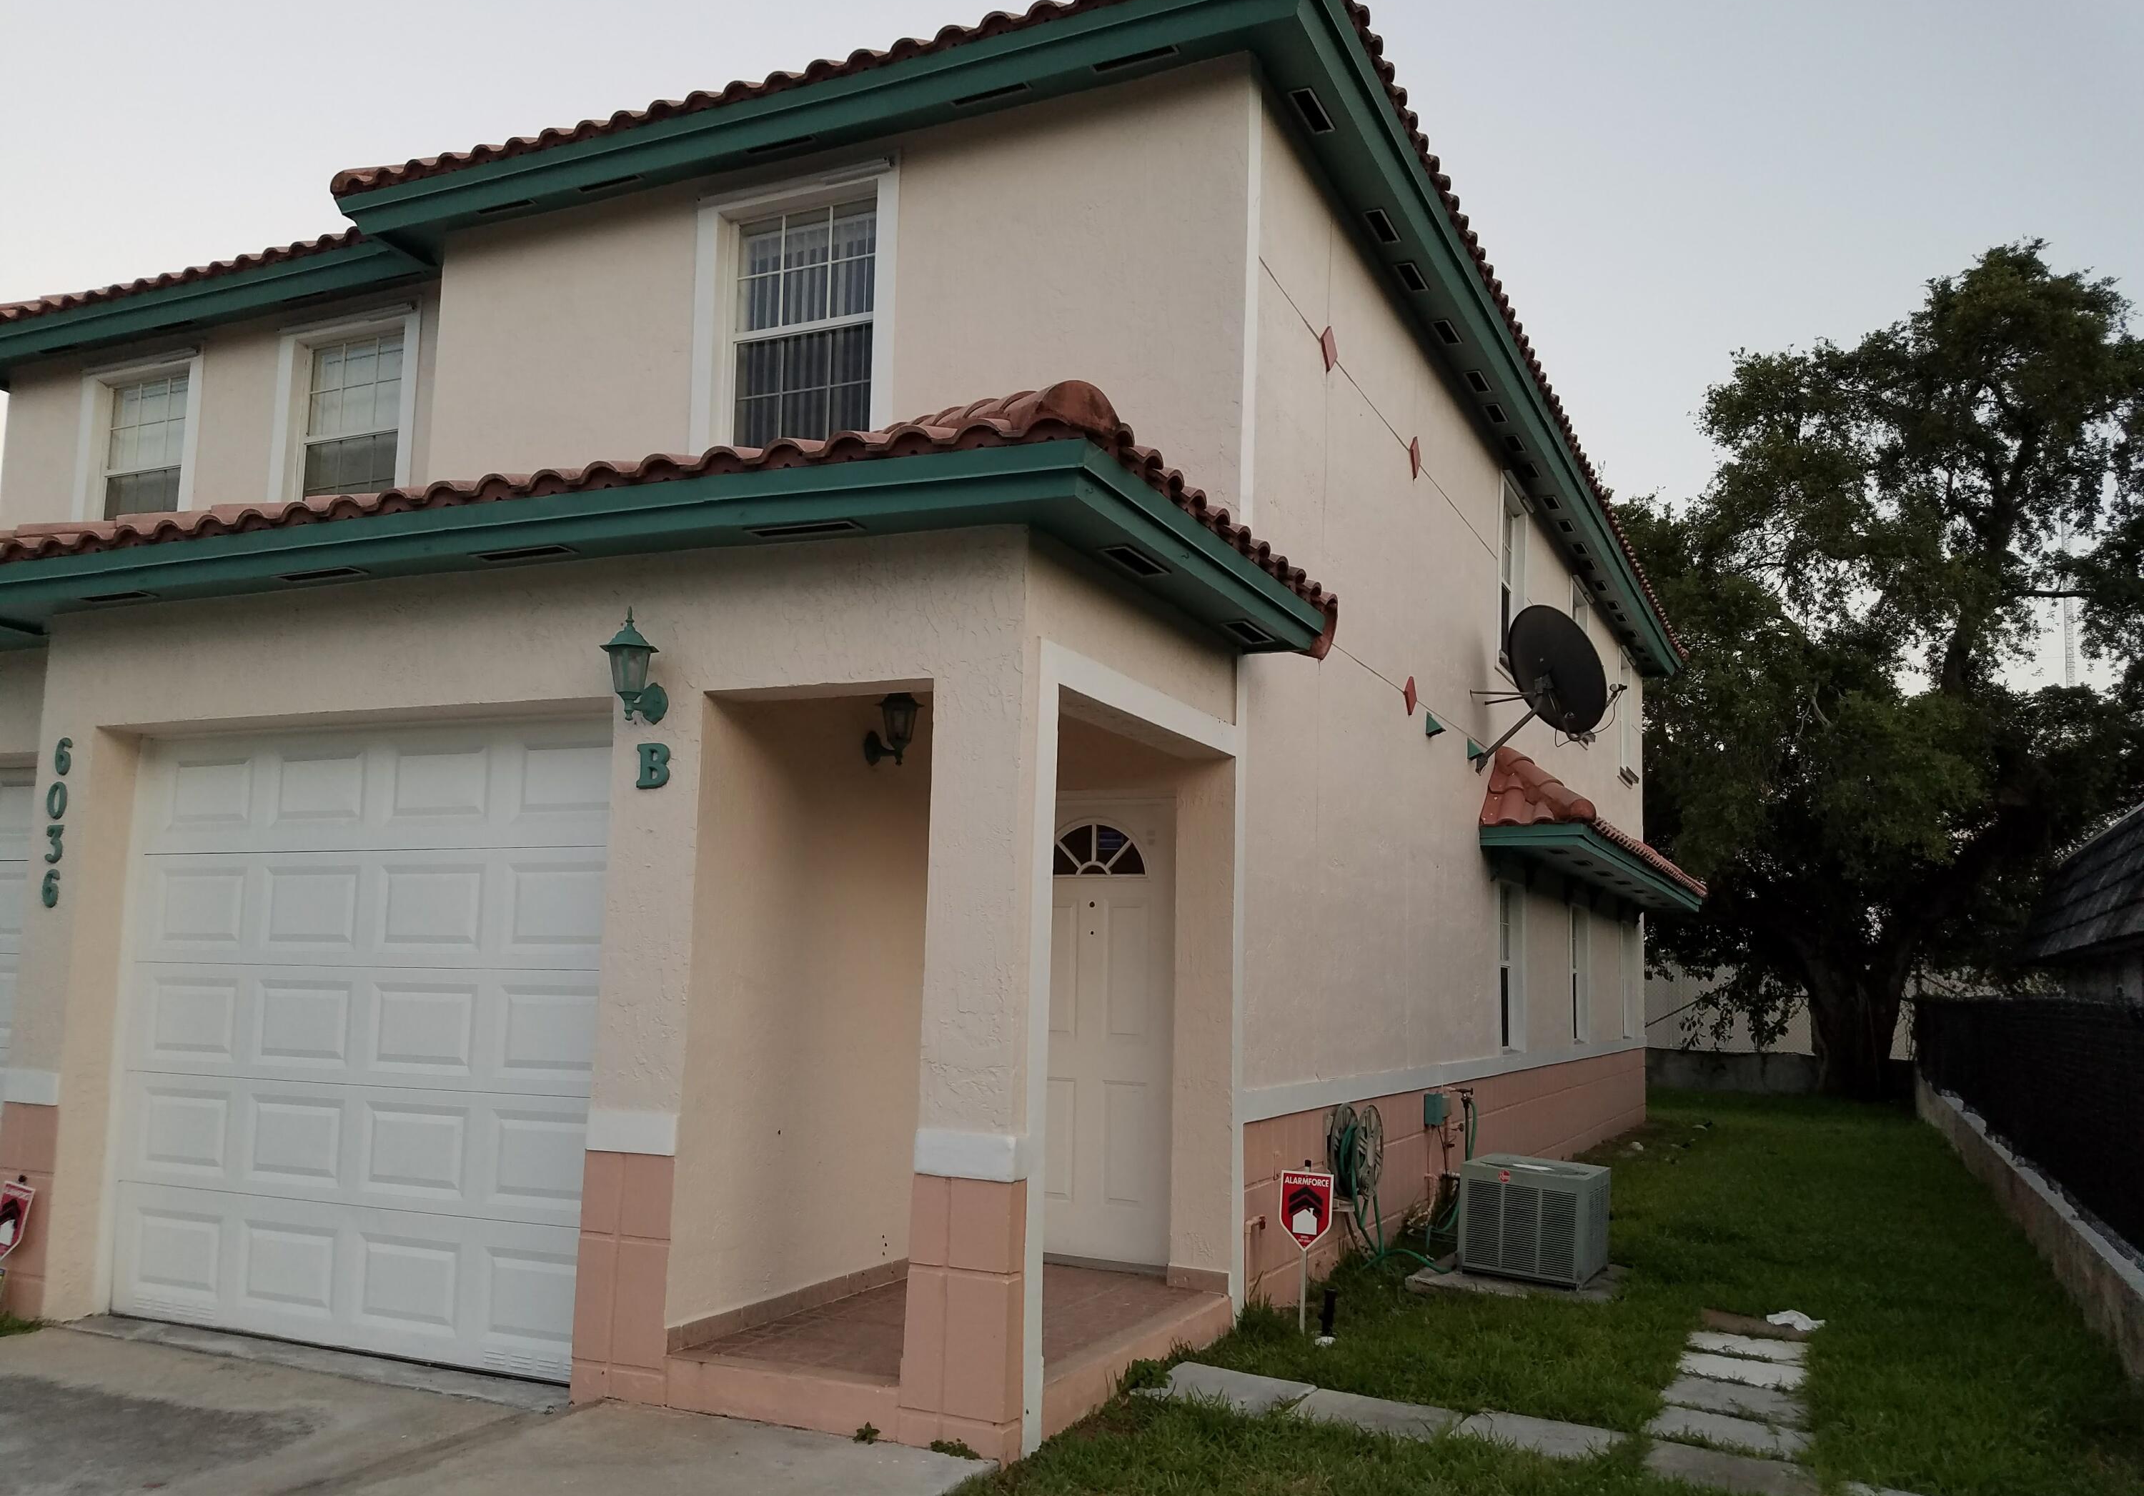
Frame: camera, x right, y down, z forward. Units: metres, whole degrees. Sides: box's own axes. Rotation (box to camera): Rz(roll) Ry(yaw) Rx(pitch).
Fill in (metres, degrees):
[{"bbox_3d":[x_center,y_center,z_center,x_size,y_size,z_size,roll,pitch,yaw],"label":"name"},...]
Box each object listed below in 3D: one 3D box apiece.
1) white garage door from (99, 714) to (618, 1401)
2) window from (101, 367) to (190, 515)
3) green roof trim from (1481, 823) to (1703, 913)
[{"bbox_3d":[-2.778,1.113,6.303,2.760,2.440,0.070,-3,-10,25],"label":"white garage door"},{"bbox_3d":[-6.294,-1.869,10.981,0.973,1.343,0.120,-3,-9,26],"label":"window"},{"bbox_3d":[5.030,1.220,14.828,0.671,0.171,8.837,-3,-9,26],"label":"green roof trim"}]

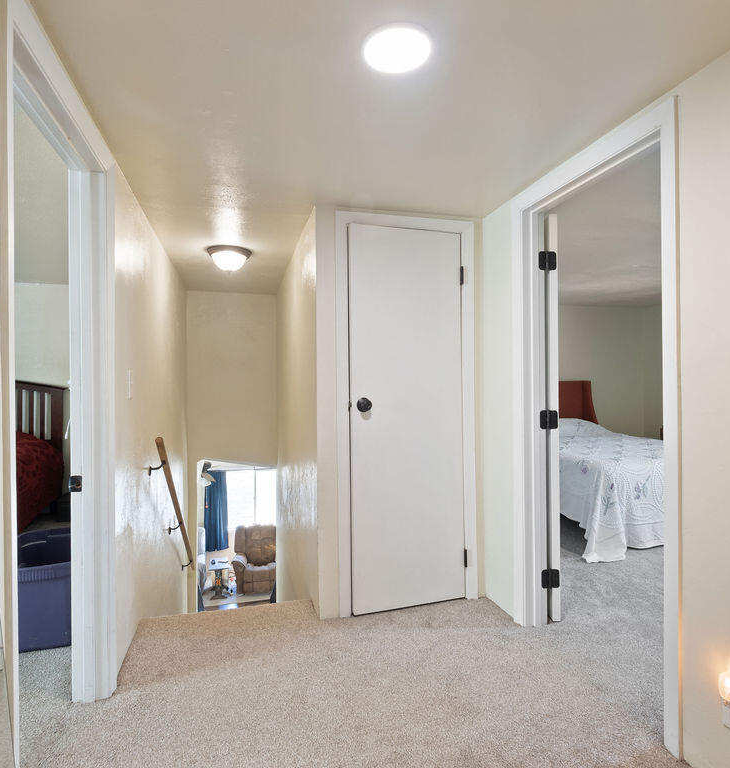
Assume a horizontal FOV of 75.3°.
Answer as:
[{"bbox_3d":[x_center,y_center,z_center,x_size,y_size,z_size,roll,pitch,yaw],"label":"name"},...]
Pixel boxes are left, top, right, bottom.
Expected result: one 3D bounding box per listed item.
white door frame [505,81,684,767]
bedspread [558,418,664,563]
[{"bbox_3d":[0.906,0.134,1.912,0.140,2.060,0.885,0,0,-15],"label":"white door frame"},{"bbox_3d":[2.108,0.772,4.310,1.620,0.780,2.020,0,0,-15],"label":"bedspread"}]

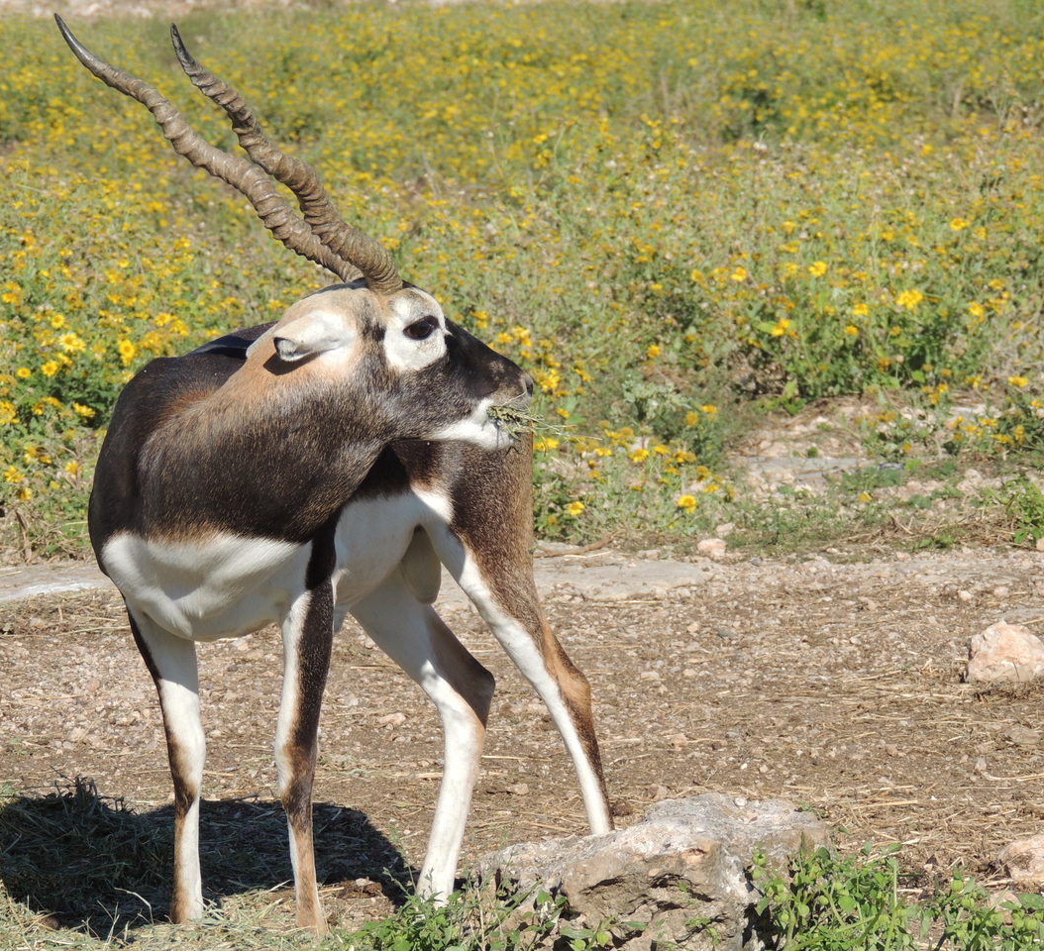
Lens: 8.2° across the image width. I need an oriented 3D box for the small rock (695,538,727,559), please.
[{"bbox_3d":[0.347,0.134,13.446,0.058,0.036,0.046,0,6,0],"label":"small rock"}]

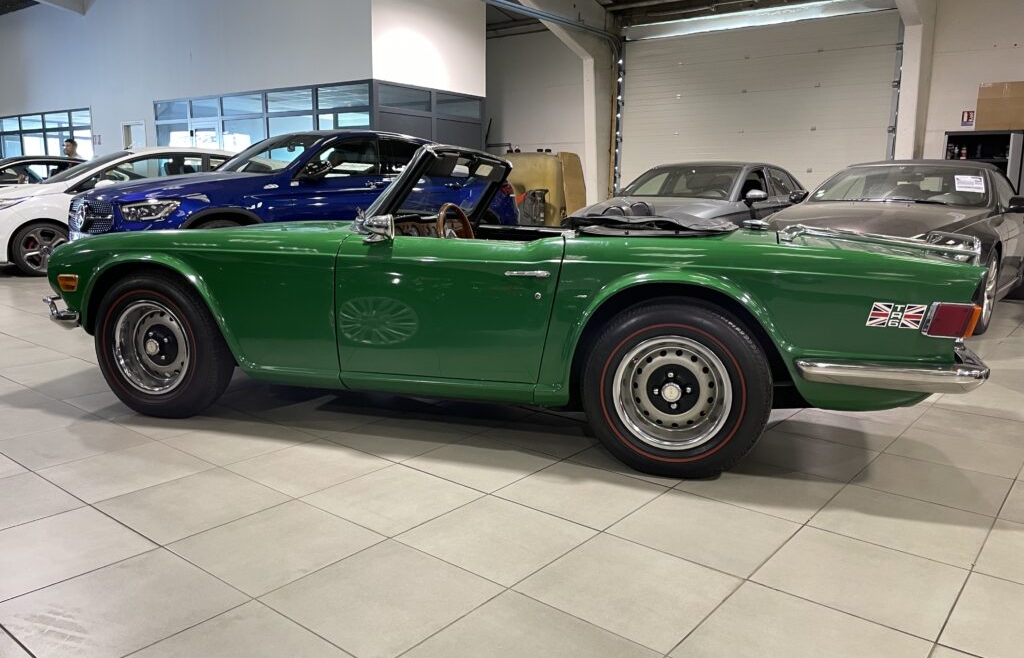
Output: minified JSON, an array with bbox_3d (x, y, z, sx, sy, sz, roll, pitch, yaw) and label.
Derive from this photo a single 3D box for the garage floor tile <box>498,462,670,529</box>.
[{"bbox_3d":[0.237,0.556,2.614,0.447,0.010,0.447,9,13,38],"label":"garage floor tile"}]

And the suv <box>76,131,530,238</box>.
[{"bbox_3d":[-1.962,-1.267,8.139,4.730,1.600,1.900,-9,14,-43],"label":"suv"}]

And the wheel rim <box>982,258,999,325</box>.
[{"bbox_3d":[3.503,-0.293,5.798,0.200,0.510,0.510,9,13,39],"label":"wheel rim"}]

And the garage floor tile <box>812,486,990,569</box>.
[{"bbox_3d":[1.226,0.613,2.422,0.445,0.010,0.445,9,13,38],"label":"garage floor tile"}]

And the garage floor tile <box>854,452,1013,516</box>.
[{"bbox_3d":[1.504,0.550,2.750,0.447,0.010,0.447,9,13,38],"label":"garage floor tile"}]

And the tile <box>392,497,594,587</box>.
[{"bbox_3d":[-0.042,0.613,2.271,0.447,0.010,0.447,9,13,38],"label":"tile"}]

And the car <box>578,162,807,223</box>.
[{"bbox_3d":[2.390,-1.367,9.582,1.810,1.420,4.550,9,13,37],"label":"car"}]

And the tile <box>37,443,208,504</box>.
[{"bbox_3d":[-1.371,0.508,2.757,0.447,0.010,0.447,9,13,38],"label":"tile"}]

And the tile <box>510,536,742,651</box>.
[{"bbox_3d":[0.311,0.670,2.008,0.445,0.010,0.445,9,13,38],"label":"tile"}]

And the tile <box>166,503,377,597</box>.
[{"bbox_3d":[-0.672,0.618,2.216,0.445,0.010,0.445,9,13,38],"label":"tile"}]

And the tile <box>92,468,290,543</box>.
[{"bbox_3d":[-1.020,0.561,2.480,0.447,0.010,0.447,9,13,38],"label":"tile"}]

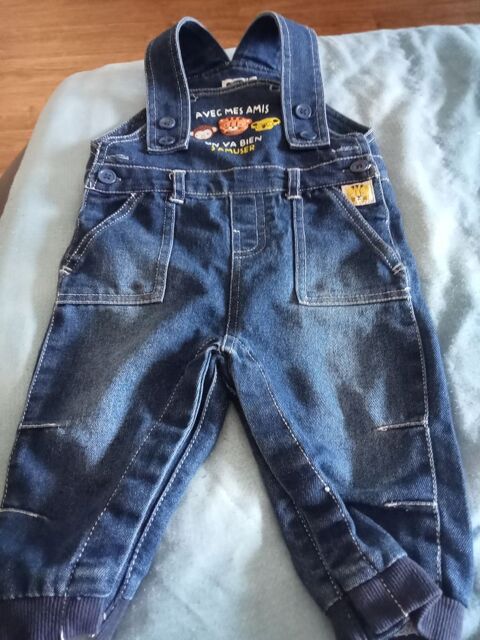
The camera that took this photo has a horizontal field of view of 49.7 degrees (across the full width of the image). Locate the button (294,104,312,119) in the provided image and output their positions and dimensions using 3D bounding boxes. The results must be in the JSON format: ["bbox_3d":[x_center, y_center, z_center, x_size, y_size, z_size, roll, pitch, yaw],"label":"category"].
[{"bbox_3d":[0.061,-0.199,0.495,0.016,0.004,0.016,1,60,-1],"label":"button"}]

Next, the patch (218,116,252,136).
[{"bbox_3d":[-0.004,-0.181,0.482,0.032,0.003,0.025,-12,61,-9],"label":"patch"}]

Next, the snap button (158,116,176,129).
[{"bbox_3d":[-0.067,-0.183,0.481,0.016,0.004,0.016,1,60,-1],"label":"snap button"}]

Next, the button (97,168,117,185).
[{"bbox_3d":[-0.114,-0.123,0.445,0.016,0.004,0.016,1,60,-1],"label":"button"}]

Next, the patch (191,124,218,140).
[{"bbox_3d":[-0.033,-0.173,0.477,0.026,0.003,0.020,-17,62,-11],"label":"patch"}]

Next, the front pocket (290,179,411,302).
[{"bbox_3d":[0.089,-0.063,0.418,0.093,0.012,0.126,1,60,-2],"label":"front pocket"}]

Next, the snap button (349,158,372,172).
[{"bbox_3d":[0.108,-0.138,0.461,0.016,0.004,0.016,1,60,-1],"label":"snap button"}]

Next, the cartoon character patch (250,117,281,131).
[{"bbox_3d":[0.025,-0.183,0.485,0.029,0.003,0.019,-13,61,-9],"label":"cartoon character patch"}]

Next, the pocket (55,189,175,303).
[{"bbox_3d":[-0.097,-0.059,0.408,0.088,0.012,0.112,-1,60,-2],"label":"pocket"}]

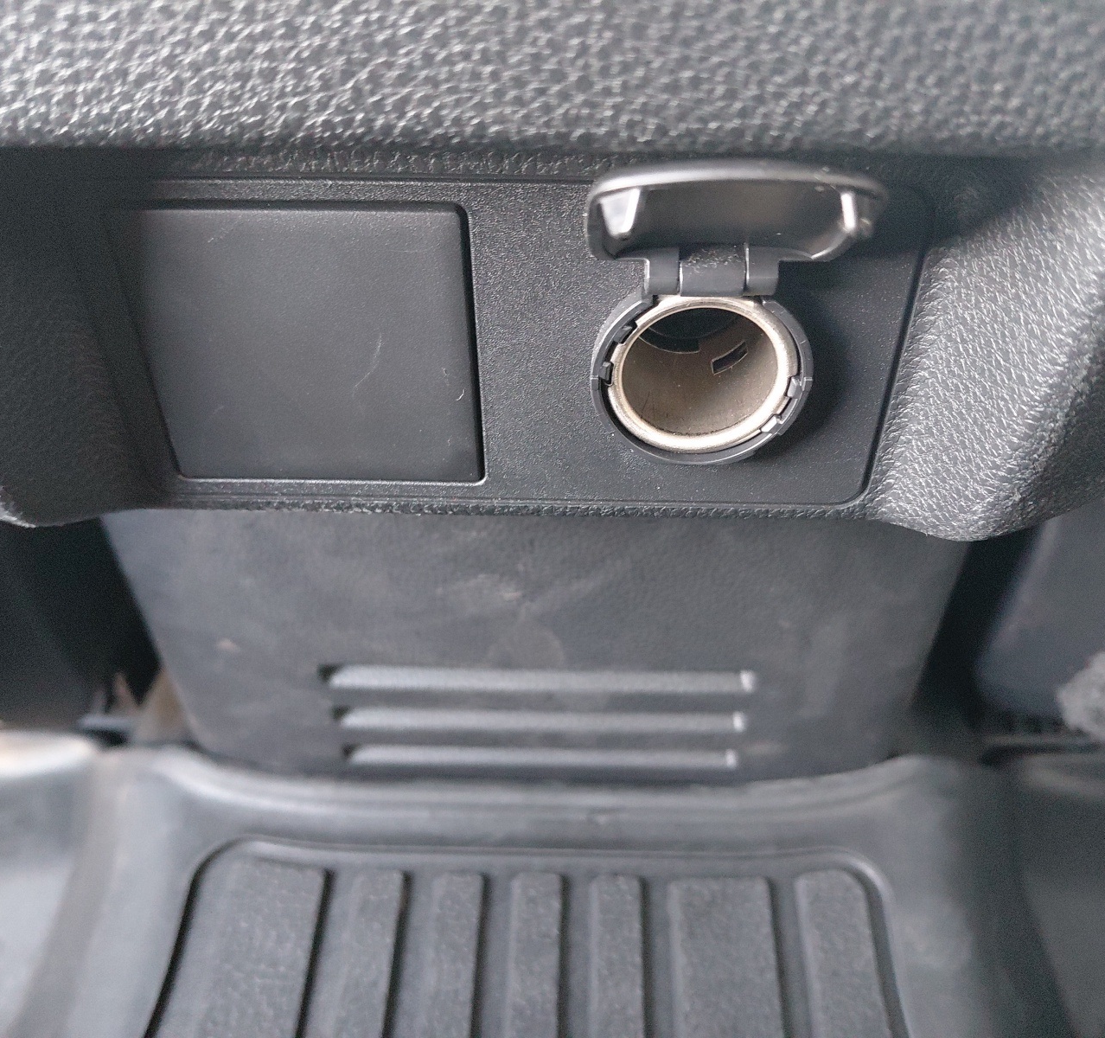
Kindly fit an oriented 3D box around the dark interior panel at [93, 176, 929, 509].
[{"bbox_3d":[-0.007,-0.023,0.139,0.108,0.050,0.010,1,39,1],"label":"dark interior panel"}]

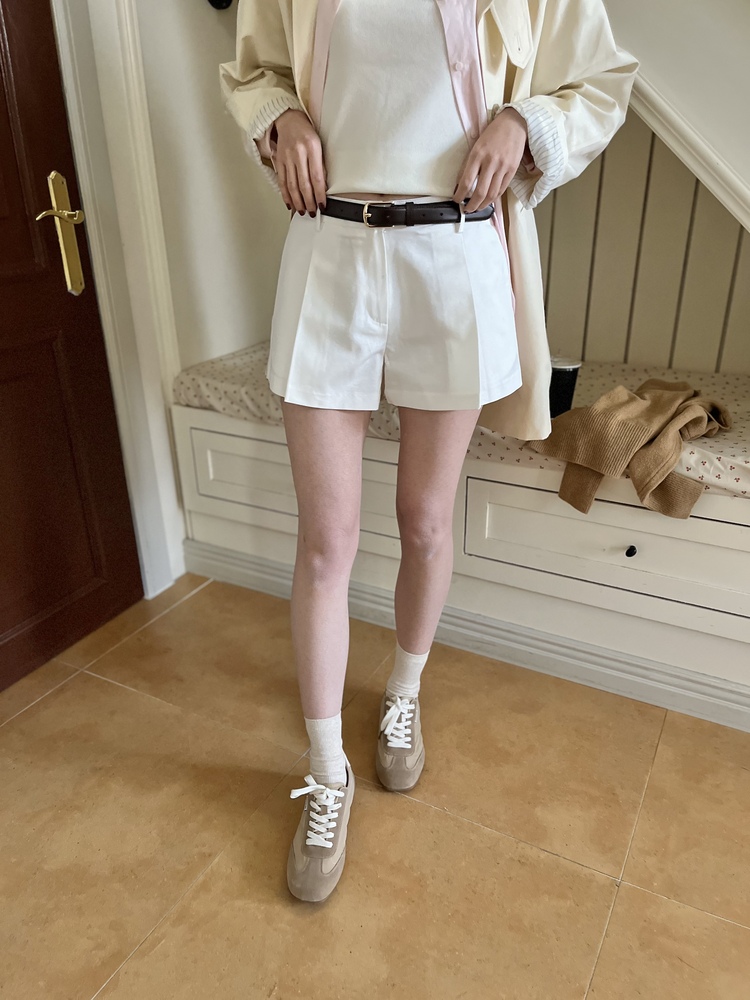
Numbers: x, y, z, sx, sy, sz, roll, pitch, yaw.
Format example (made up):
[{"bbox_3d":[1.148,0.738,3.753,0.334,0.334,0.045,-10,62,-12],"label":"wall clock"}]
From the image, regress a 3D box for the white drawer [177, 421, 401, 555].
[{"bbox_3d":[-0.079,-0.108,1.971,0.705,0.190,0.360,11,27,26],"label":"white drawer"}]

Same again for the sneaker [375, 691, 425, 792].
[{"bbox_3d":[0.051,0.433,1.472,0.096,0.100,0.263,0,24,2],"label":"sneaker"}]

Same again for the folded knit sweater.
[{"bbox_3d":[0.546,-0.128,1.574,0.345,0.215,0.410,11,27,26],"label":"folded knit sweater"}]

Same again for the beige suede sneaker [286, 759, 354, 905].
[{"bbox_3d":[-0.083,0.526,1.268,0.096,0.100,0.263,2,24,6],"label":"beige suede sneaker"}]

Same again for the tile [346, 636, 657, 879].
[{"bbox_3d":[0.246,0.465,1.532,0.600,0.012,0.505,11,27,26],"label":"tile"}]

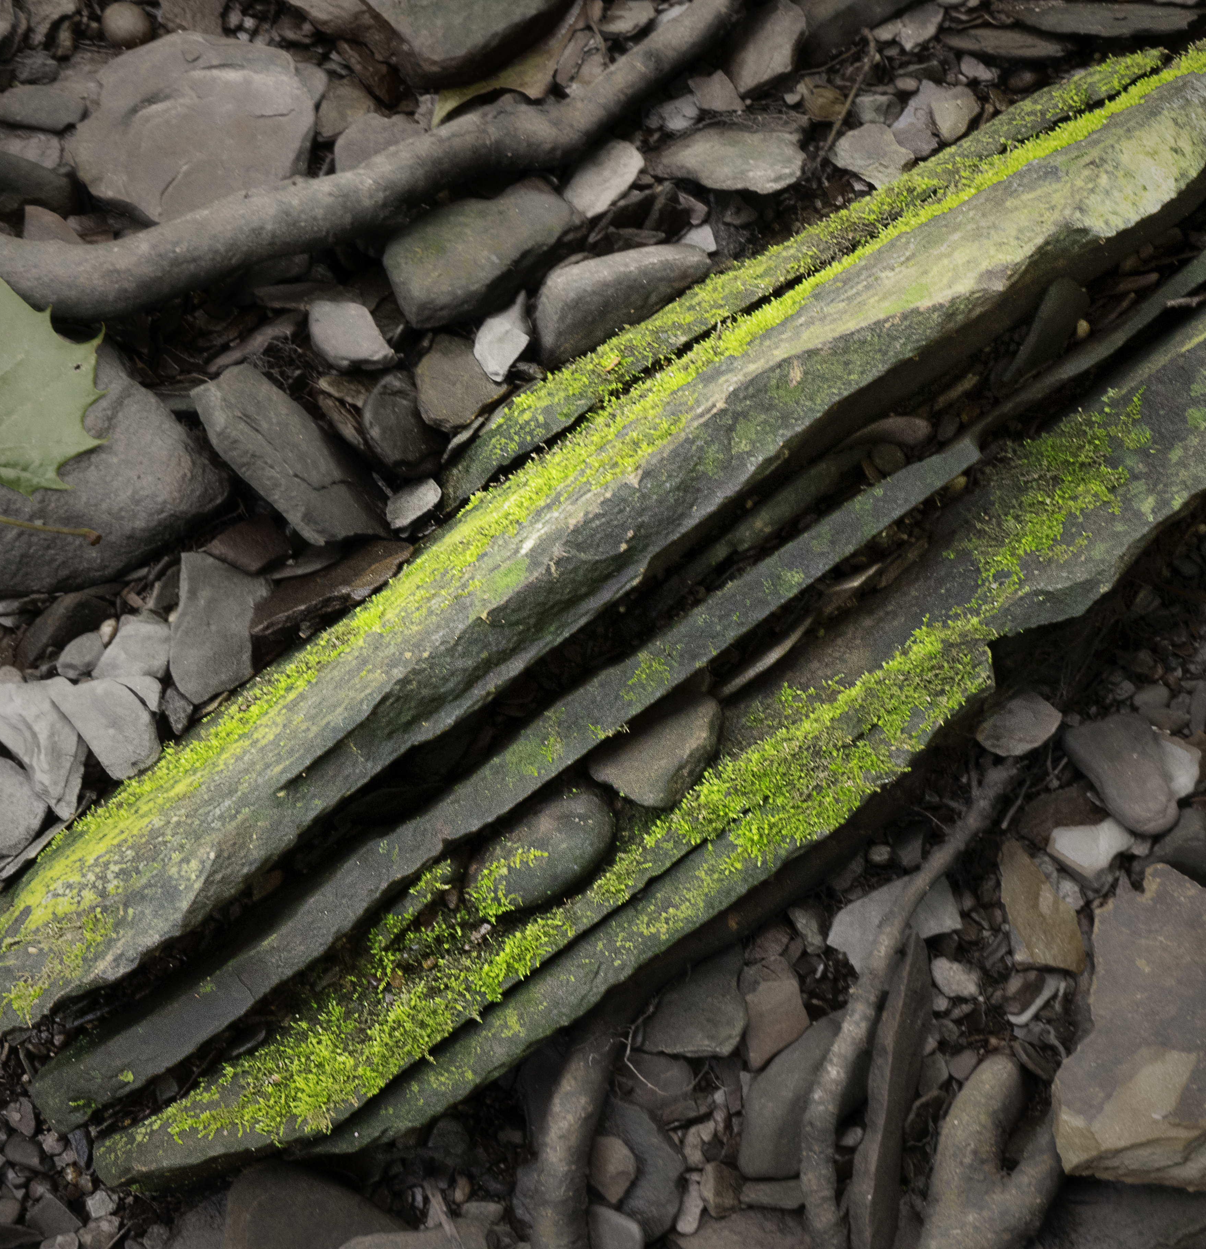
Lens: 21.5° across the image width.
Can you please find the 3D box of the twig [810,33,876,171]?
[{"bbox_3d":[0.118,-0.252,1.526,0.014,0.020,0.094,15,59,9],"label":"twig"}]

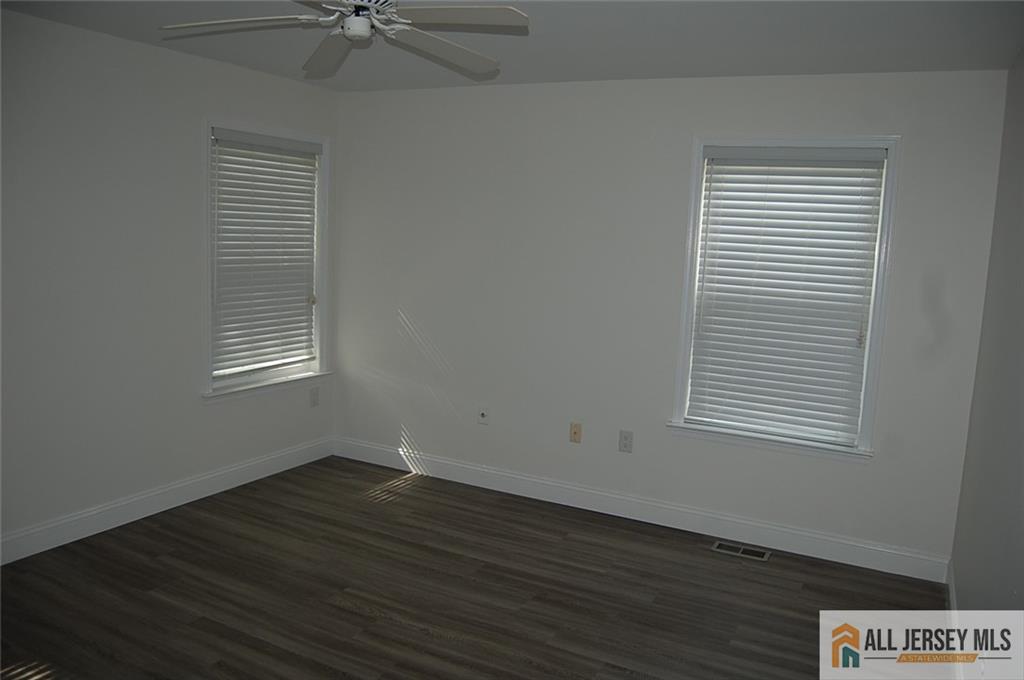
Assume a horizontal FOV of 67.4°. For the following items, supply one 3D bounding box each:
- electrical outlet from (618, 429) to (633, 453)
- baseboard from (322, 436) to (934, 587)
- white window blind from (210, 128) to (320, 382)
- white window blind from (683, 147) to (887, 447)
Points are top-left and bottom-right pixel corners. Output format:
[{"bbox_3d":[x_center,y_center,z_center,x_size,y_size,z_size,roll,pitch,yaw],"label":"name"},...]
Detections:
[{"bbox_3d":[0.646,0.579,4.351,0.074,0.119,0.010,6,9,26],"label":"electrical outlet"},{"bbox_3d":[0.426,0.919,4.498,3.734,0.138,0.020,6,9,26],"label":"baseboard"},{"bbox_3d":[-1.480,-0.525,4.667,0.060,1.388,0.898,6,9,26],"label":"white window blind"},{"bbox_3d":[1.366,-0.234,3.928,0.873,1.469,0.060,6,9,26],"label":"white window blind"}]

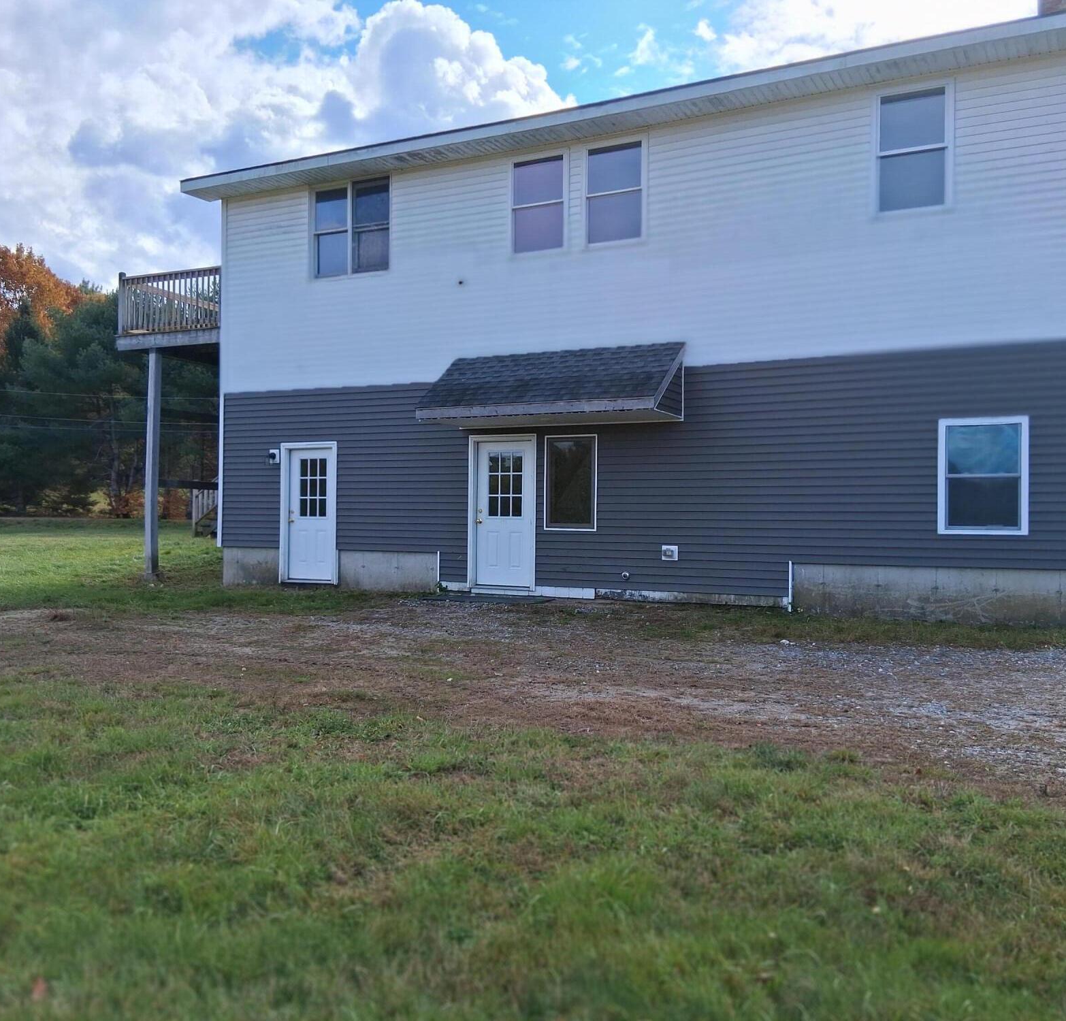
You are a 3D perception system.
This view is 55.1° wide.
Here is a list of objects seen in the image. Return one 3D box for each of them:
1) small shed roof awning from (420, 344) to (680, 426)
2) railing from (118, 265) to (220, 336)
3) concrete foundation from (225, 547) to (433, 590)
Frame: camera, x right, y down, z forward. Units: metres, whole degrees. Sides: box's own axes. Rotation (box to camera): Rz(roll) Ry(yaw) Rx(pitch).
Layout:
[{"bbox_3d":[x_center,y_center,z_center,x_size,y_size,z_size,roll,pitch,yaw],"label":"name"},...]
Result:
[{"bbox_3d":[0.171,-1.620,13.048,3.340,1.000,1.090,0,0,27],"label":"small shed roof awning"},{"bbox_3d":[-5.486,-3.469,17.899,2.400,1.100,2.400,0,0,27],"label":"railing"},{"bbox_3d":[-3.065,0.892,15.424,4.040,0.610,0.250,0,0,27],"label":"concrete foundation"}]

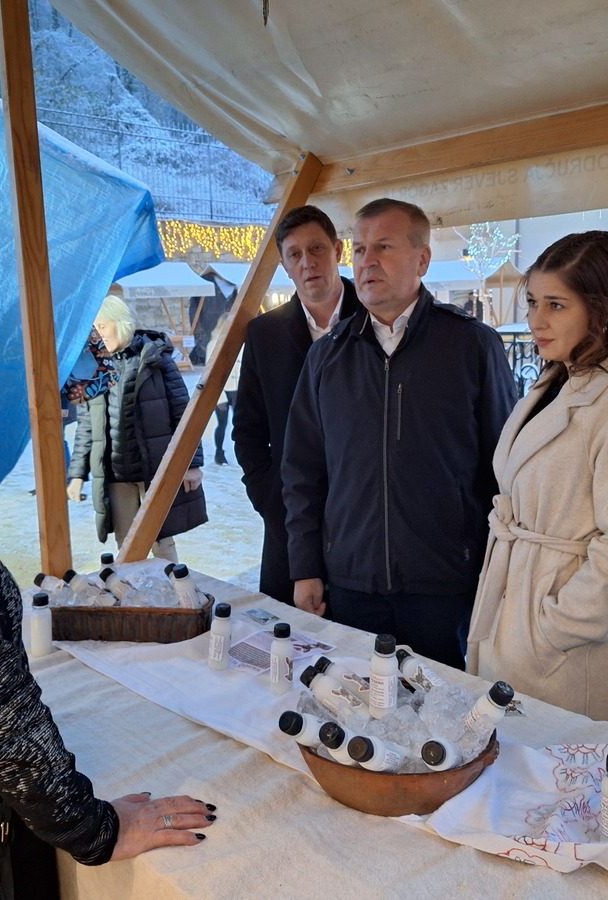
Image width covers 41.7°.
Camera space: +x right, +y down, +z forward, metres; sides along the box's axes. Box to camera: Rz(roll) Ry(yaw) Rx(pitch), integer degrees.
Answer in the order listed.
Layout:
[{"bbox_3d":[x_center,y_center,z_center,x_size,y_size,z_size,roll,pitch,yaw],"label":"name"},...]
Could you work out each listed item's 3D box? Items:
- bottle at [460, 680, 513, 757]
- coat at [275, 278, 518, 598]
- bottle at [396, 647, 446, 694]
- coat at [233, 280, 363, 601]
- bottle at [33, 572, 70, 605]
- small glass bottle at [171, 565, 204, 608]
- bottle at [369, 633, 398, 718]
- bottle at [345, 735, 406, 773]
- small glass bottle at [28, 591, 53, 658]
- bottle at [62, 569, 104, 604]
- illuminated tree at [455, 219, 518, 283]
[{"bbox_3d":[0.244,0.372,1.092,0.041,0.124,0.041,33,19,21],"label":"bottle"},{"bbox_3d":[0.227,-0.023,1.960,0.570,0.750,0.300,2,10,20],"label":"coat"},{"bbox_3d":[0.190,0.368,1.295,0.124,0.041,0.041,36,-9,44],"label":"bottle"},{"bbox_3d":[0.064,0.007,2.270,0.540,0.990,0.320,1,10,15],"label":"coat"},{"bbox_3d":[-0.535,0.308,1.766,0.124,0.041,0.041,23,-16,-3],"label":"bottle"},{"bbox_3d":[-0.247,0.306,1.702,0.041,0.124,0.041,-18,16,-11],"label":"small glass bottle"},{"bbox_3d":[0.118,0.332,1.177,0.041,0.124,0.041,1,10,6],"label":"bottle"},{"bbox_3d":[0.112,0.413,1.056,0.127,0.042,0.042,35,0,-34],"label":"bottle"},{"bbox_3d":[-0.557,0.367,1.675,0.042,0.127,0.042,-1,10,0],"label":"small glass bottle"},{"bbox_3d":[-0.491,0.317,1.836,0.127,0.042,0.042,32,0,-14],"label":"bottle"},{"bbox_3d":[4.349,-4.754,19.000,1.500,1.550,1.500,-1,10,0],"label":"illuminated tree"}]

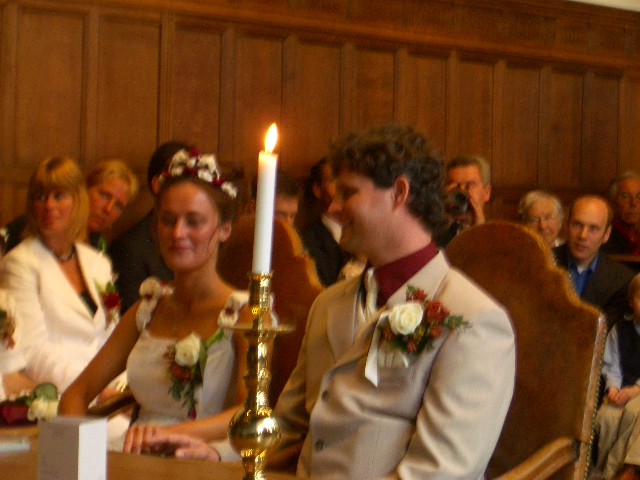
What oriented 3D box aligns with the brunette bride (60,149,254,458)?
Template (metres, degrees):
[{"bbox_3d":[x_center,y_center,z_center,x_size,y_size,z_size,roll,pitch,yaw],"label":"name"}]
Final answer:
[{"bbox_3d":[-0.395,0.480,3.980,0.560,1.310,0.780,2,1,33],"label":"brunette bride"}]

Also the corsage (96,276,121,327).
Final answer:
[{"bbox_3d":[-0.621,0.181,5.700,0.078,0.145,0.050,0,1,-34],"label":"corsage"}]

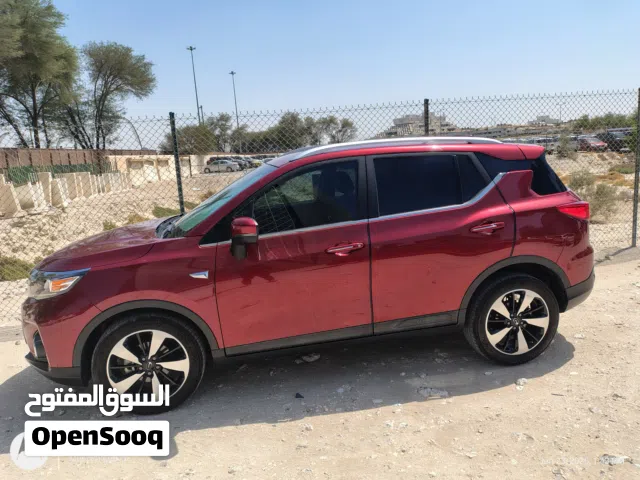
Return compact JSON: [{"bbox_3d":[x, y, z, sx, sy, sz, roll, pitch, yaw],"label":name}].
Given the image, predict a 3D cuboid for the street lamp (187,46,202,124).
[{"bbox_3d":[-20.897,-22.251,79.559,1.600,21.092,1.600,-6,9,-13],"label":"street lamp"}]

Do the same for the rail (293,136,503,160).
[{"bbox_3d":[0.569,-0.675,3.330,1.600,0.100,0.090,-5,9,-8],"label":"rail"}]

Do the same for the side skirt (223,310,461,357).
[{"bbox_3d":[0.170,0.634,3.174,1.660,0.118,0.110,-5,9,-8],"label":"side skirt"}]

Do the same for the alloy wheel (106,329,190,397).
[{"bbox_3d":[-1.112,0.810,3.049,0.490,0.490,0.190,-5,9,-8],"label":"alloy wheel"}]

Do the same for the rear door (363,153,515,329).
[{"bbox_3d":[0.819,0.003,3.250,1.040,1.220,0.265,-5,9,-8],"label":"rear door"}]

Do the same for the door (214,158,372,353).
[{"bbox_3d":[-0.159,0.101,3.128,1.090,1.230,0.260,-5,9,-8],"label":"door"}]

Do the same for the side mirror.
[{"bbox_3d":[-0.459,-0.018,2.884,0.170,0.268,0.220,-5,9,-8],"label":"side mirror"}]

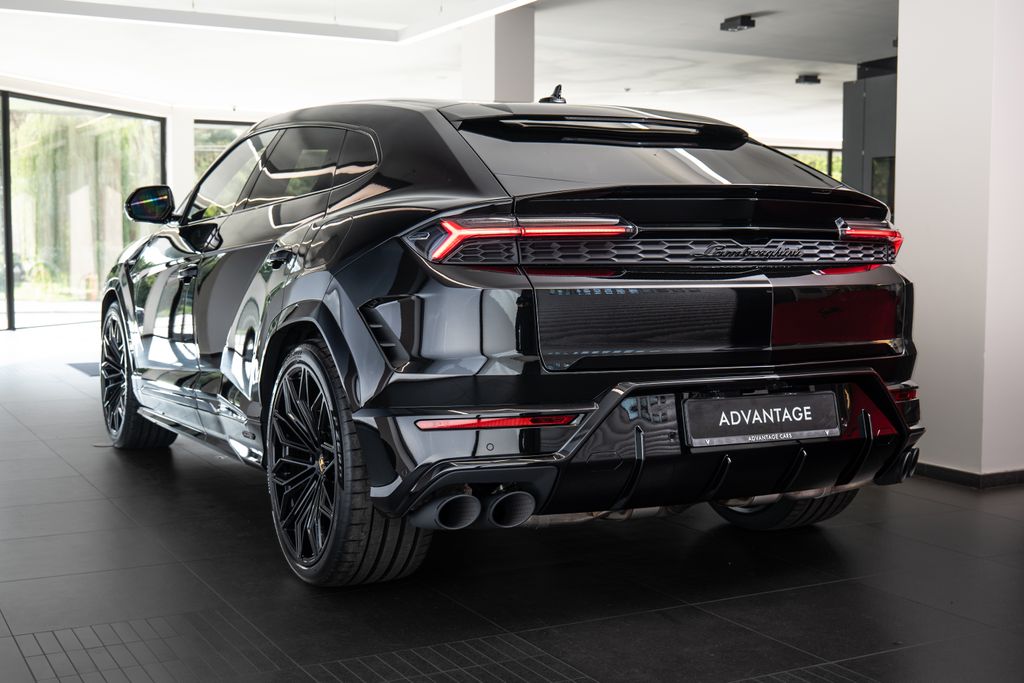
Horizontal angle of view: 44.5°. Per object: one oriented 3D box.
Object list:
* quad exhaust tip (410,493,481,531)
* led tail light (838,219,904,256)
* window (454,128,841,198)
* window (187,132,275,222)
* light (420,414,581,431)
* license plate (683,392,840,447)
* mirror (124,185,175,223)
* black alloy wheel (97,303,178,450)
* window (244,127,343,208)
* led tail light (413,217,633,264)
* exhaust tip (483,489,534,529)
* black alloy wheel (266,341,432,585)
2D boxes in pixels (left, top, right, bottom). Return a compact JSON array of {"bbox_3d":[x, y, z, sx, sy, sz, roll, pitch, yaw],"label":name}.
[{"bbox_3d":[-0.181,0.452,3.430,0.110,0.095,0.190,-2,5,-28],"label":"quad exhaust tip"},{"bbox_3d":[1.162,-0.318,4.006,0.151,0.131,0.584,4,6,42],"label":"led tail light"},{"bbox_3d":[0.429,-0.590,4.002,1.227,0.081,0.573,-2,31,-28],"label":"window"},{"bbox_3d":[-1.223,-0.705,5.421,0.050,0.412,0.865,25,-8,-27],"label":"window"},{"bbox_3d":[-0.043,0.219,3.370,0.424,0.042,0.070,0,4,-6],"label":"light"},{"bbox_3d":[0.715,0.216,3.523,0.529,0.126,0.025,-2,-11,-28],"label":"license plate"},{"bbox_3d":[-1.695,-0.636,5.825,0.236,0.166,0.161,-2,5,-28],"label":"mirror"},{"bbox_3d":[-1.977,0.184,6.723,0.287,0.776,0.776,-2,5,-28],"label":"black alloy wheel"},{"bbox_3d":[-0.796,-0.675,4.727,0.060,0.365,0.960,25,-8,-27],"label":"window"},{"bbox_3d":[0.024,-0.279,3.434,0.611,0.125,0.125,0,4,-9],"label":"led tail light"},{"bbox_3d":[-0.025,0.441,3.388,0.111,0.111,0.151,-2,5,-28],"label":"exhaust tip"},{"bbox_3d":[-0.531,0.384,4.078,0.322,0.776,0.776,-2,5,-28],"label":"black alloy wheel"}]

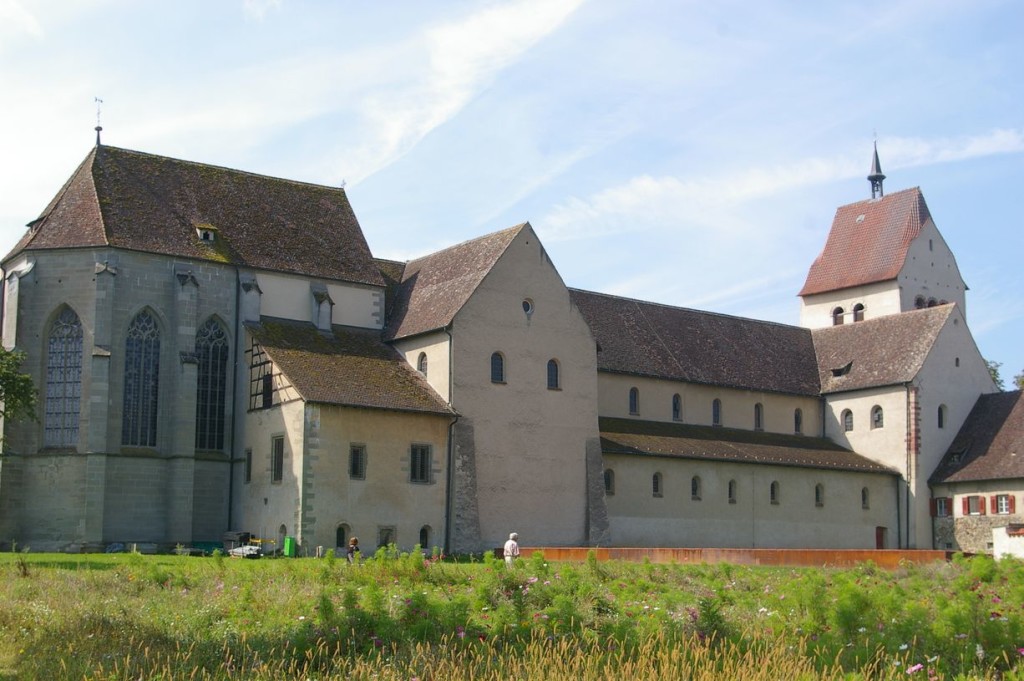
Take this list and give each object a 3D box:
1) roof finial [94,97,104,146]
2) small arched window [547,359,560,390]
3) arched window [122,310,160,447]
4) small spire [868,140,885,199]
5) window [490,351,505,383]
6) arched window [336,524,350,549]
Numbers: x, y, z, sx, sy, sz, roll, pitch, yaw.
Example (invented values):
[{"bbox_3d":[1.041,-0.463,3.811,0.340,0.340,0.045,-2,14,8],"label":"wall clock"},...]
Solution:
[{"bbox_3d":[-24.626,-13.075,83.141,0.500,2.970,0.500,7,-12,-37],"label":"roof finial"},{"bbox_3d":[2.530,2.075,84.903,0.920,1.830,0.250,7,-12,-37],"label":"small arched window"},{"bbox_3d":[-20.532,2.097,77.279,1.950,7.600,0.400,7,-12,-37],"label":"arched window"},{"bbox_3d":[33.603,-15.762,128.394,1.350,5.200,1.350,7,-12,-37],"label":"small spire"},{"bbox_3d":[-0.841,1.600,82.385,0.920,1.720,0.250,7,-12,-37],"label":"window"},{"bbox_3d":[-9.036,10.514,74.689,0.750,1.280,0.300,7,-12,-37],"label":"arched window"}]

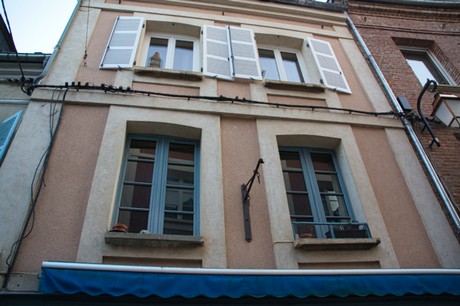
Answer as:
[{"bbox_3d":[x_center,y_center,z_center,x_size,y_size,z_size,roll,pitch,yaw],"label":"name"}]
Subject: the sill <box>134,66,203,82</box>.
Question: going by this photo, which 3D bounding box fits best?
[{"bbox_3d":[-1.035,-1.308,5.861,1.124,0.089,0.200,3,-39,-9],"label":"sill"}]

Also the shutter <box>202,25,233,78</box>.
[{"bbox_3d":[-0.235,-1.915,6.489,0.512,1.609,0.045,3,-39,-9],"label":"shutter"}]

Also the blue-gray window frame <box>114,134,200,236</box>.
[{"bbox_3d":[-0.959,0.450,4.815,1.109,1.763,0.090,3,-39,-9],"label":"blue-gray window frame"}]

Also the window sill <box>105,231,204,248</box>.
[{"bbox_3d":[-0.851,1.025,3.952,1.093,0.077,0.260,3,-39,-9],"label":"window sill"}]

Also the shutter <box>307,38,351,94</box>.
[{"bbox_3d":[1.928,-1.758,6.793,0.493,1.655,0.050,0,-39,-4],"label":"shutter"}]

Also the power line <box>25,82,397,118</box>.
[{"bbox_3d":[-0.056,-0.864,5.636,6.006,0.196,0.110,3,-39,-9],"label":"power line"}]

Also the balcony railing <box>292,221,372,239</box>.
[{"bbox_3d":[1.359,1.062,4.531,1.086,0.281,0.060,3,-39,-9],"label":"balcony railing"}]

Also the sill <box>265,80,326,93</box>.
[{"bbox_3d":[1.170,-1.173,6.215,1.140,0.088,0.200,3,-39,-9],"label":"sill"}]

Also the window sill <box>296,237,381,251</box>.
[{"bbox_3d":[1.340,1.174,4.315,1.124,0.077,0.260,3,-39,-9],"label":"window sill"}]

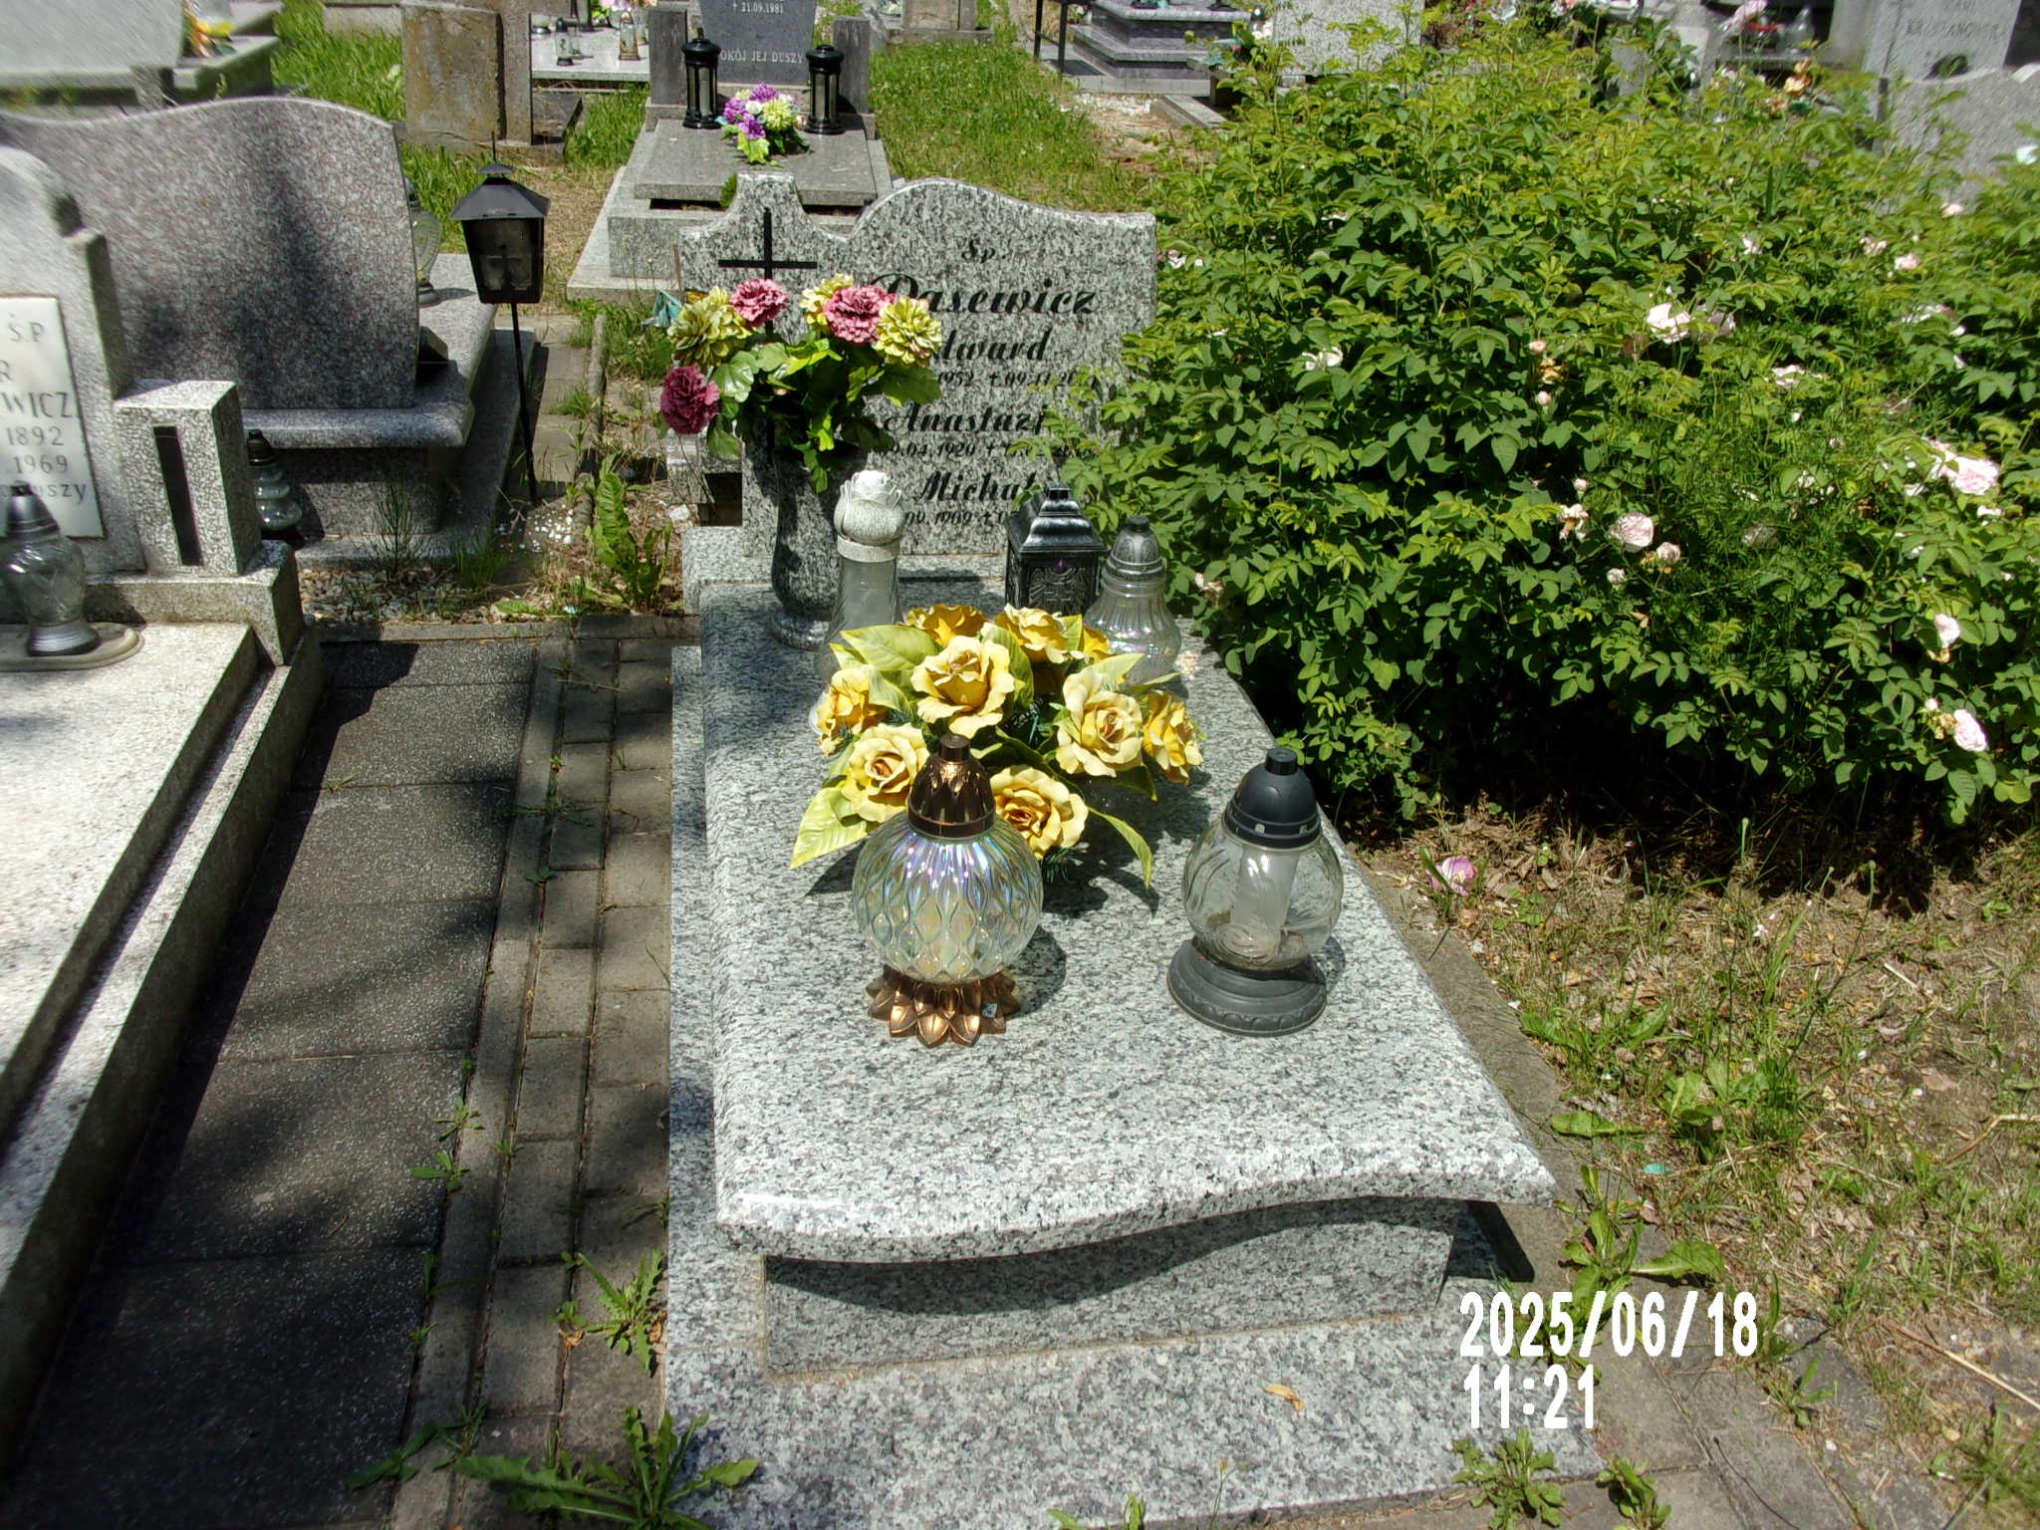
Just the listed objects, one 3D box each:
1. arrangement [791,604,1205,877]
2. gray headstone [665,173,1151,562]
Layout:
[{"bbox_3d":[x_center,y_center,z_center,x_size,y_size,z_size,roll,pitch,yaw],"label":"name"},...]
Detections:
[{"bbox_3d":[-0.030,-0.039,2.056,0.510,0.260,0.440,-2,31,-11],"label":"arrangement"},{"bbox_3d":[-0.174,-0.690,2.902,0.809,0.661,0.080,-2,31,-10],"label":"gray headstone"}]

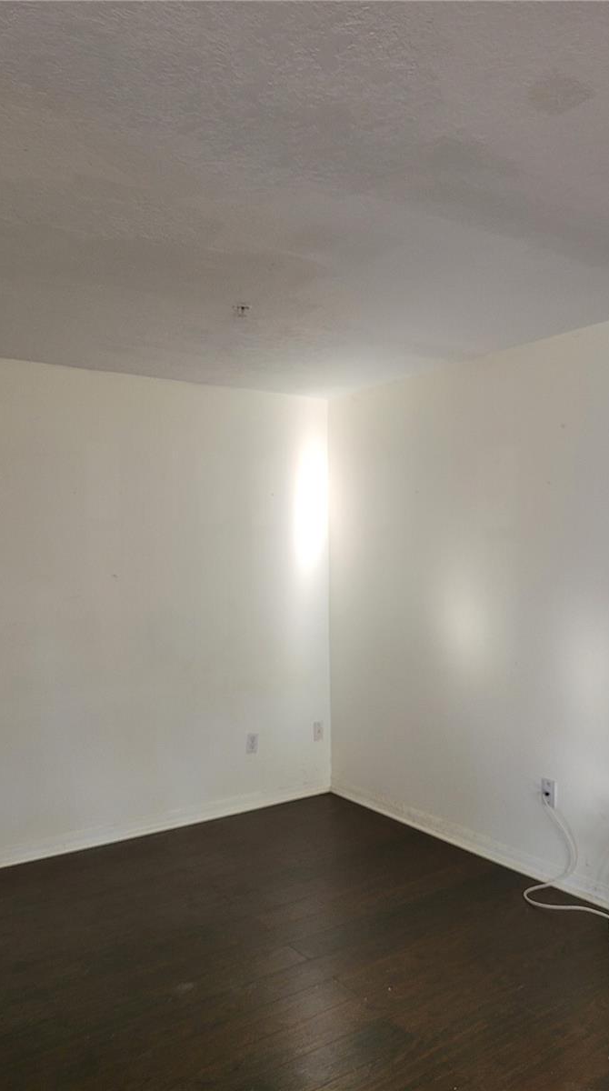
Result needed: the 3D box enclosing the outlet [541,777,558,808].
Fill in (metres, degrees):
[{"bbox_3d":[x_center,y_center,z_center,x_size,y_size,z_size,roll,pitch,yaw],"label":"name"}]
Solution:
[{"bbox_3d":[1.082,1.095,3.620,0.011,0.116,0.073,0,0,-33],"label":"outlet"}]

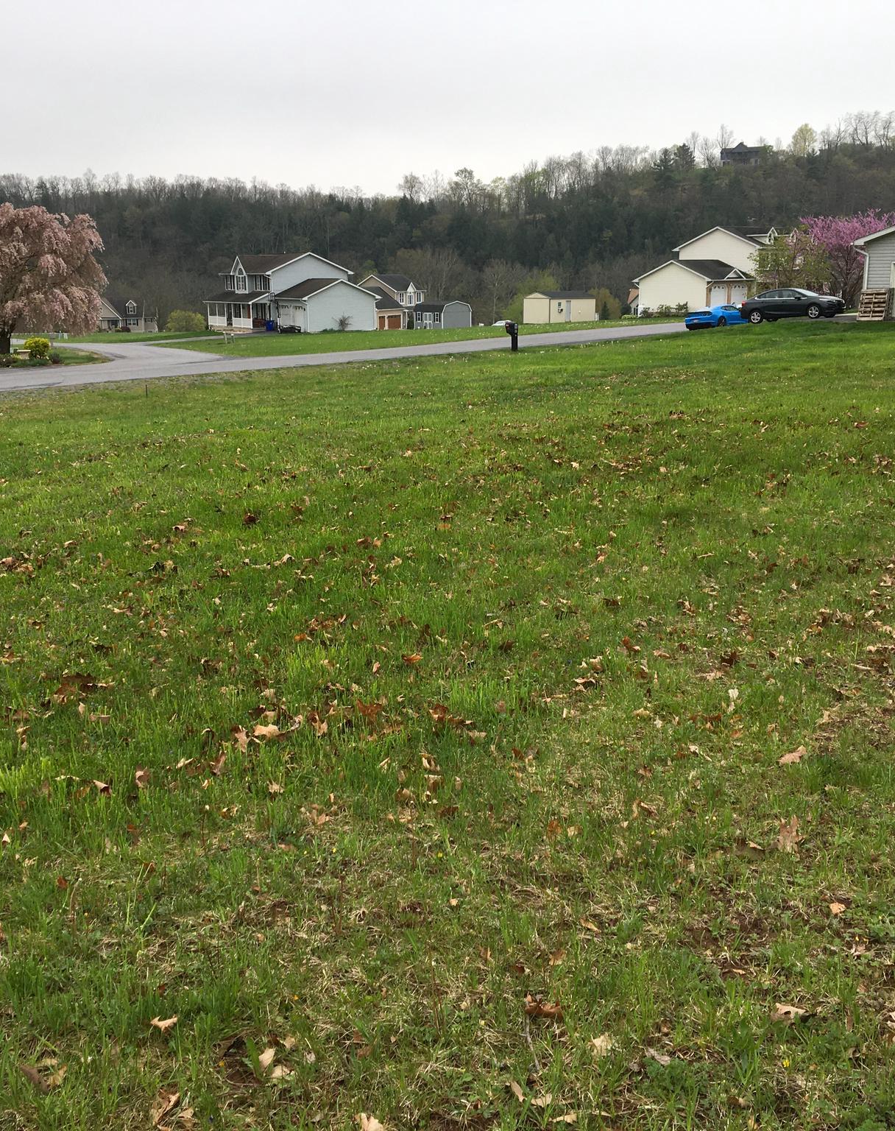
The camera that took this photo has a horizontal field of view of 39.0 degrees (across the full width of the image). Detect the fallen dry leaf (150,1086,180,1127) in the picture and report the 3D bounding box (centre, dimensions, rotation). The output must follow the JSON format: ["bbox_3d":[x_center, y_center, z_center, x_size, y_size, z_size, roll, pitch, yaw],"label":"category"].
[{"bbox_3d":[-0.557,1.067,2.491,0.050,0.025,0.100,0,12,14],"label":"fallen dry leaf"}]

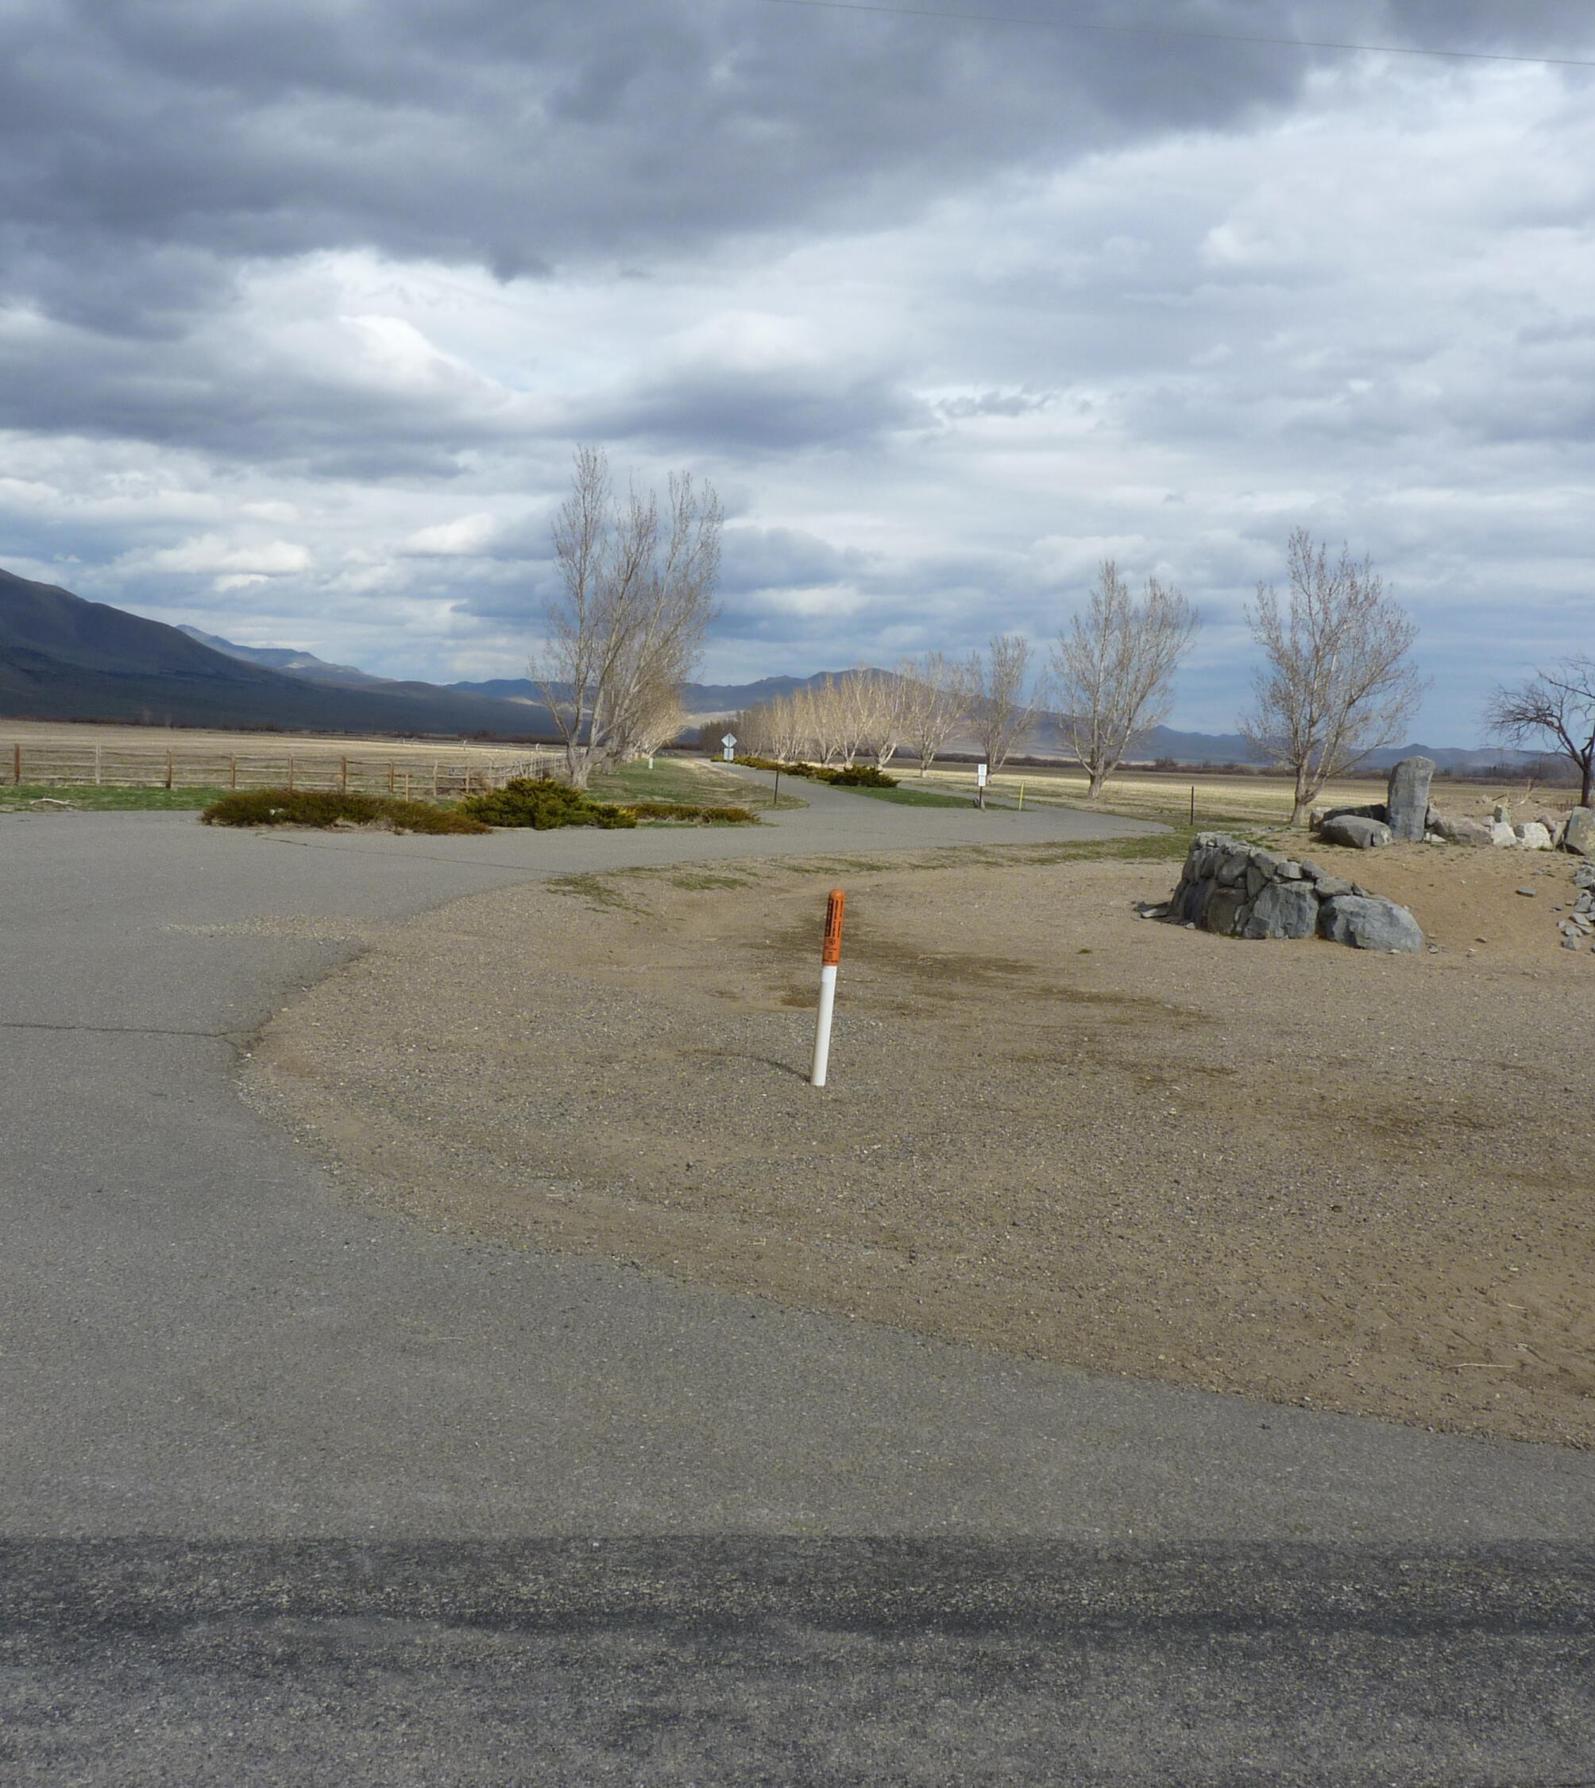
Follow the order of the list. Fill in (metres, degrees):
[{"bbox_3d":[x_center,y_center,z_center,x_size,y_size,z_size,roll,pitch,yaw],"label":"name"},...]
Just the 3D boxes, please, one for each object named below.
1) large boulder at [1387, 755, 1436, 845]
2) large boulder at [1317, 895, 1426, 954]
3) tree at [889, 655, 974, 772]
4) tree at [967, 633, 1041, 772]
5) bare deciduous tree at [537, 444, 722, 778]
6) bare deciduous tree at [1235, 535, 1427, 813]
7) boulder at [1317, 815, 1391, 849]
[{"bbox_3d":[6.979,-1.073,21.100,0.496,0.962,0.420,2,4,0],"label":"large boulder"},{"bbox_3d":[5.624,0.292,18.200,0.939,0.537,0.700,2,4,0],"label":"large boulder"},{"bbox_3d":[10.529,-14.112,146.000,6.873,9.944,6.300,3,4,4],"label":"tree"},{"bbox_3d":[12.949,-11.660,117.000,4.922,9.375,4.600,3,4,6],"label":"tree"},{"bbox_3d":[-6.107,-9.982,67.000,6.778,12.448,6.500,2,4,-5],"label":"bare deciduous tree"},{"bbox_3d":[16.931,-6.885,59.000,5.909,9.455,5.700,4,5,16],"label":"bare deciduous tree"},{"bbox_3d":[5.910,-0.651,19.700,0.731,0.337,0.500,2,4,0],"label":"boulder"}]

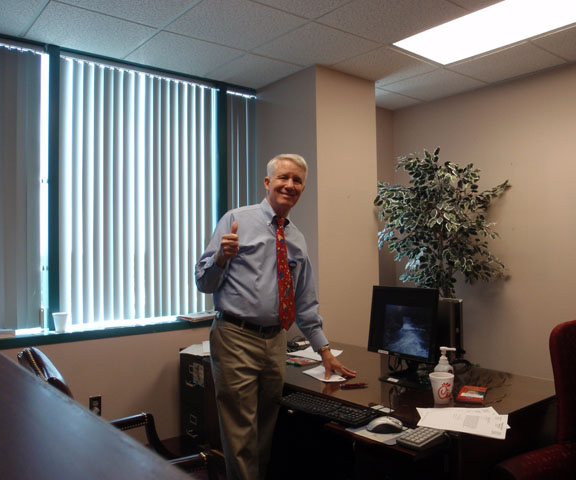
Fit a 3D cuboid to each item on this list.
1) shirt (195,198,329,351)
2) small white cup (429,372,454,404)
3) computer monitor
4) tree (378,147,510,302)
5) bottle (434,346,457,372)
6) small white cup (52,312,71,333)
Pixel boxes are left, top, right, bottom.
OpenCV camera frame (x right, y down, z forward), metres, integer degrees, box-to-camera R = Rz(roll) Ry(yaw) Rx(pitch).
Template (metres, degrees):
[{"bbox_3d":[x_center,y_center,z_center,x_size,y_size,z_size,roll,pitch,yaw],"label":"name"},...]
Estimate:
[{"bbox_3d":[-0.090,0.165,2.190,0.580,0.660,0.340,0,0,-33],"label":"shirt"},{"bbox_3d":[0.589,0.567,1.978,0.096,0.108,0.096,0,0,0],"label":"small white cup"},{"bbox_3d":[0.515,0.419,2.318,0.200,0.407,0.370,0,0,-39],"label":"computer monitor"},{"bbox_3d":[1.151,0.354,3.821,0.950,2.073,1.000,0,0,-38],"label":"tree"},{"bbox_3d":[0.642,0.530,2.109,0.088,0.183,0.072,0,0,22],"label":"bottle"},{"bbox_3d":[-1.397,0.510,3.190,0.096,0.112,0.096,0,0,-38],"label":"small white cup"}]

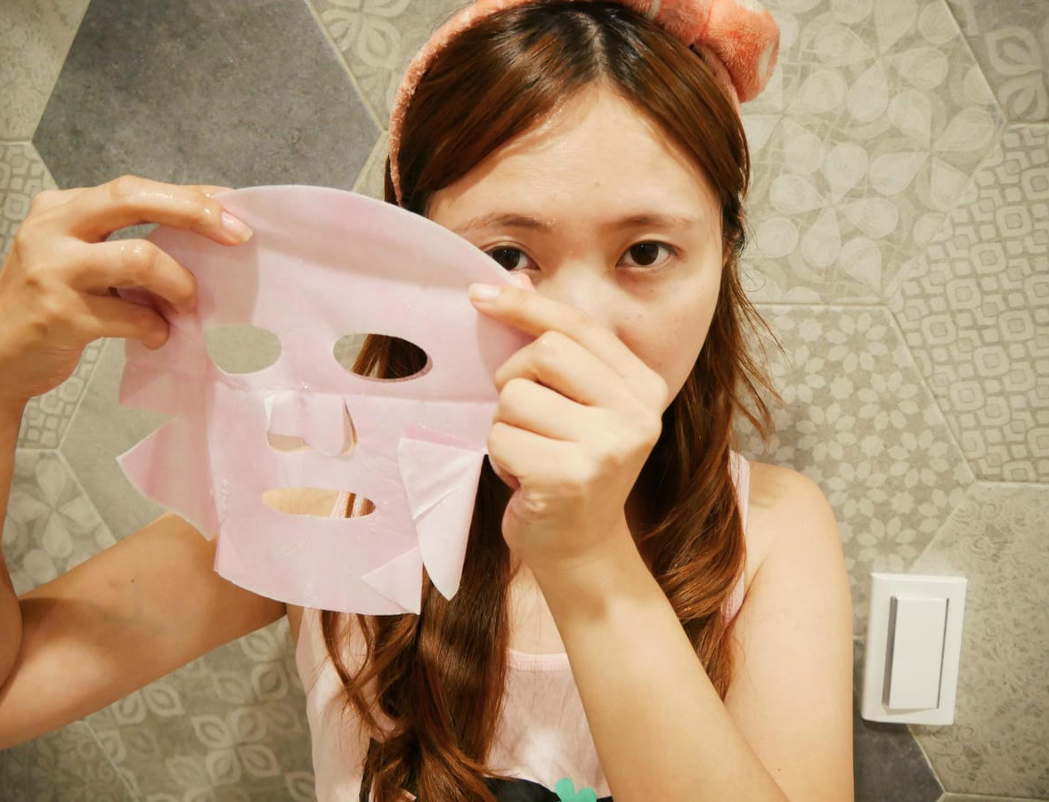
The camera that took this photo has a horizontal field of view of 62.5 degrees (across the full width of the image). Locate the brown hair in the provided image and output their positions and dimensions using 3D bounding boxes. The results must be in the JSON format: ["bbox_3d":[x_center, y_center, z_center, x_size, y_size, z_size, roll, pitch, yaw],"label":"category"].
[{"bbox_3d":[0.017,0.010,0.479,0.240,0.430,0.200,1,10,4],"label":"brown hair"}]

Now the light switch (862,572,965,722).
[{"bbox_3d":[0.303,0.196,0.671,0.071,0.120,0.016,1,10,8],"label":"light switch"}]

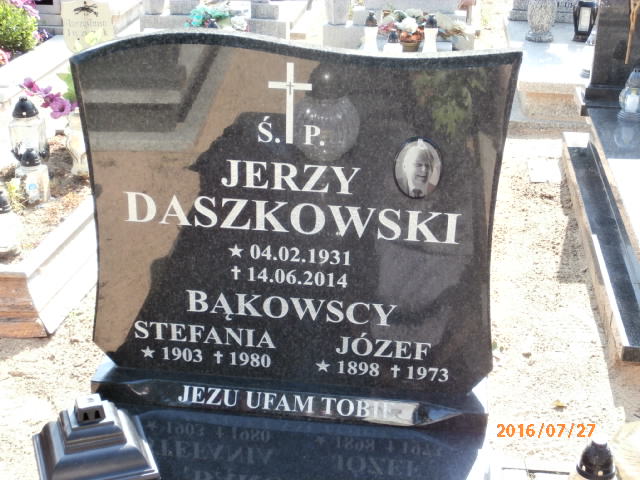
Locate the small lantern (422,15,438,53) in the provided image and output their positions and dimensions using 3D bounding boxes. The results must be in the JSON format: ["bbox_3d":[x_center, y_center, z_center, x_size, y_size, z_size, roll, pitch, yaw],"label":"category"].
[{"bbox_3d":[0.519,-0.968,4.950,0.064,0.185,0.064,4,27,5],"label":"small lantern"}]

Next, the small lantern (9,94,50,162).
[{"bbox_3d":[-1.011,-0.380,3.660,0.115,0.215,0.115,7,27,11],"label":"small lantern"}]

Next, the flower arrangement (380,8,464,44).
[{"bbox_3d":[0.494,-1.018,5.050,0.410,0.175,0.230,4,27,5],"label":"flower arrangement"}]

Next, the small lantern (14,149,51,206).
[{"bbox_3d":[-0.918,-0.203,3.370,0.095,0.165,0.095,7,27,11],"label":"small lantern"}]

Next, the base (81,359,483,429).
[{"bbox_3d":[-0.058,0.293,2.177,0.800,0.042,0.180,4,27,5],"label":"base"}]

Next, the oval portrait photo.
[{"bbox_3d":[0.177,-0.126,1.891,0.087,0.118,0.012,4,27,5],"label":"oval portrait photo"}]

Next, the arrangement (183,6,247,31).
[{"bbox_3d":[-0.516,-1.093,5.200,0.295,0.120,0.190,4,27,5],"label":"arrangement"}]

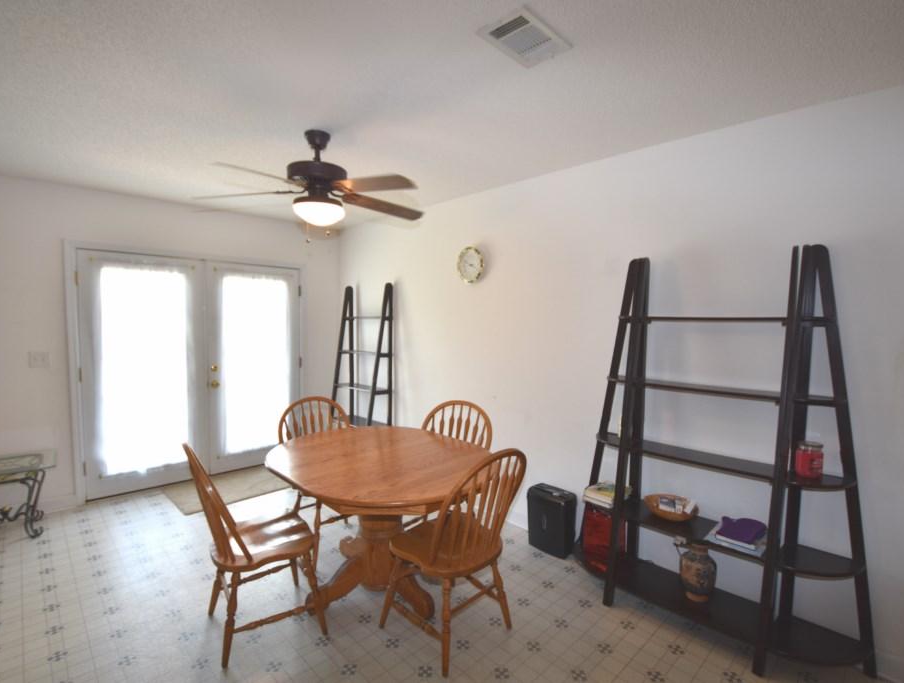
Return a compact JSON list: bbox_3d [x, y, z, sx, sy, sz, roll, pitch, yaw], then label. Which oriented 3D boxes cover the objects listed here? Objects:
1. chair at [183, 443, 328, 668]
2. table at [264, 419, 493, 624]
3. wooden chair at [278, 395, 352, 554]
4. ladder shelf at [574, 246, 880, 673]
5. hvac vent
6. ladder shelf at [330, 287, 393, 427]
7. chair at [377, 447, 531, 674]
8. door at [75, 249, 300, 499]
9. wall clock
[{"bbox_3d":[-0.951,0.912,2.038,0.585,0.955,0.510,-1,3,-35],"label":"chair"},{"bbox_3d":[-0.425,1.007,2.422,1.080,0.750,1.360,-2,4,-44],"label":"table"},{"bbox_3d":[-0.801,0.877,2.845,0.510,0.960,0.590,-2,4,-43],"label":"wooden chair"},{"bbox_3d":[1.200,0.487,2.106,0.380,1.870,1.440,-2,4,-44],"label":"ladder shelf"},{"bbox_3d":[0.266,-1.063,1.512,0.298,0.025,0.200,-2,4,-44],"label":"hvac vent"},{"bbox_3d":[-0.973,0.355,4.320,0.375,1.860,0.760,-2,4,-44],"label":"ladder shelf"},{"bbox_3d":[0.028,0.927,1.986,0.510,0.965,0.600,-1,4,-41],"label":"chair"},{"bbox_3d":[-2.295,0.264,3.983,1.825,2.030,0.060,-2,4,-44],"label":"door"},{"bbox_3d":[0.135,-0.612,3.414,0.045,0.297,0.297,-2,4,-44],"label":"wall clock"}]

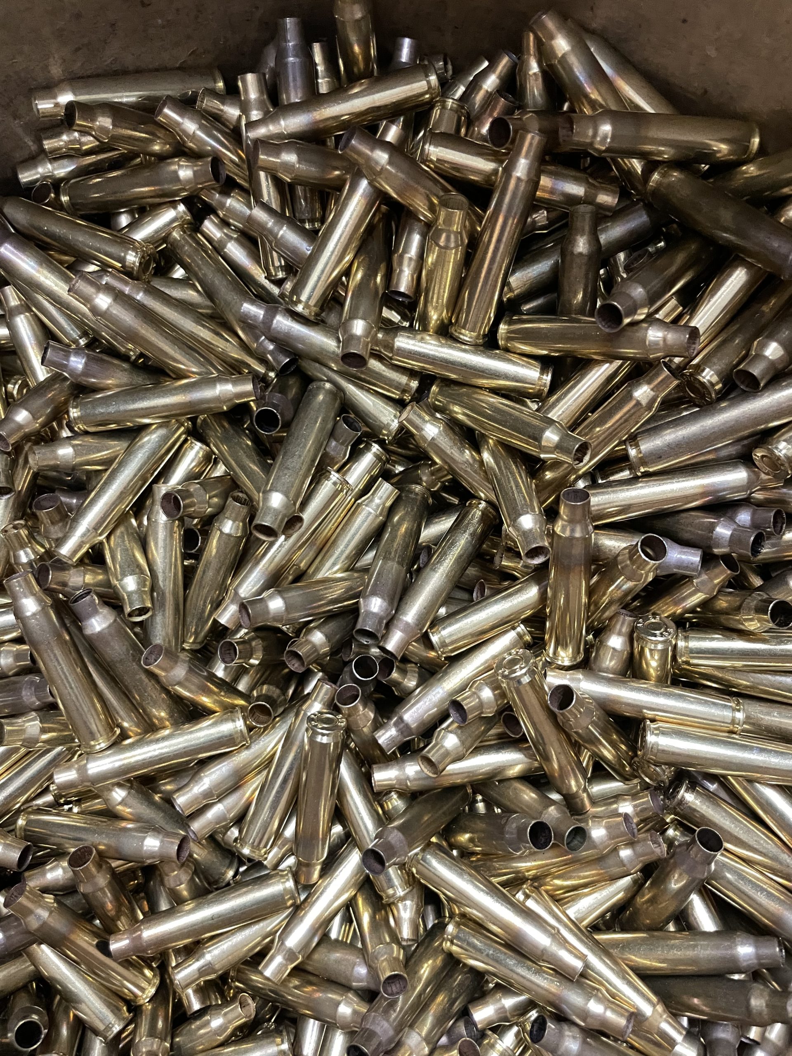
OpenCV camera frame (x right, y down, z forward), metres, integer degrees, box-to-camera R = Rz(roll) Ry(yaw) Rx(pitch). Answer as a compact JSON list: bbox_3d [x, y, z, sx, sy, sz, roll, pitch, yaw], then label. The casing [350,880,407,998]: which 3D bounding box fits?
[{"bbox_3d":[-0.005,0.105,0.211,0.010,0.045,0.010,-38,105,-2],"label":"casing"}]

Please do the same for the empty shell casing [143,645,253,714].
[{"bbox_3d":[-0.048,0.043,0.206,0.010,0.045,0.010,-45,43,-3],"label":"empty shell casing"}]

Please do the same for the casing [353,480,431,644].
[{"bbox_3d":[-0.001,0.008,0.199,0.010,0.010,0.045,16,52,4],"label":"casing"}]

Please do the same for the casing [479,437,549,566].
[{"bbox_3d":[0.027,-0.011,0.185,0.010,0.010,0.045,-9,50,-4],"label":"casing"}]

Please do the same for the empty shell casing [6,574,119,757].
[{"bbox_3d":[-0.079,0.031,0.185,0.010,0.010,0.045,-19,106,0],"label":"empty shell casing"}]

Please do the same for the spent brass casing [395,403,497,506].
[{"bbox_3d":[0.019,-0.015,0.201,0.045,0.010,0.010,38,70,-19],"label":"spent brass casing"}]

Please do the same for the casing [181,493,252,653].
[{"bbox_3d":[-0.048,0.011,0.208,0.010,0.010,0.045,21,113,-11],"label":"casing"}]

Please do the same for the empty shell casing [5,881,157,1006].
[{"bbox_3d":[-0.077,0.102,0.196,0.045,0.010,0.010,52,53,-24],"label":"empty shell casing"}]

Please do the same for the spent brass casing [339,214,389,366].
[{"bbox_3d":[-0.007,-0.060,0.197,0.010,0.010,0.045,6,66,3],"label":"spent brass casing"}]

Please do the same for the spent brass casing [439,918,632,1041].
[{"bbox_3d":[0.033,0.104,0.183,0.045,0.010,0.010,23,76,9],"label":"spent brass casing"}]

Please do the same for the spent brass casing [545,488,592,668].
[{"bbox_3d":[0.041,0.012,0.187,0.010,0.045,0.010,4,31,13],"label":"spent brass casing"}]

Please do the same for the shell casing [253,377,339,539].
[{"bbox_3d":[-0.024,-0.017,0.192,0.010,0.010,0.045,24,55,-8],"label":"shell casing"}]

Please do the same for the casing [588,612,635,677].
[{"bbox_3d":[0.052,0.042,0.201,0.010,0.010,0.045,15,107,17],"label":"casing"}]

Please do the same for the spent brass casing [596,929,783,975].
[{"bbox_3d":[0.066,0.098,0.184,0.045,0.010,0.010,-18,65,29],"label":"spent brass casing"}]

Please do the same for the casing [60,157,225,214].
[{"bbox_3d":[-0.064,-0.086,0.200,0.045,0.010,0.010,0,74,22],"label":"casing"}]

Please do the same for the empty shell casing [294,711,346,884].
[{"bbox_3d":[-0.020,0.068,0.197,0.010,0.010,0.045,7,104,-3],"label":"empty shell casing"}]

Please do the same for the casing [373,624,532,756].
[{"bbox_3d":[0.014,0.039,0.195,0.045,0.010,0.010,-37,78,-12],"label":"casing"}]

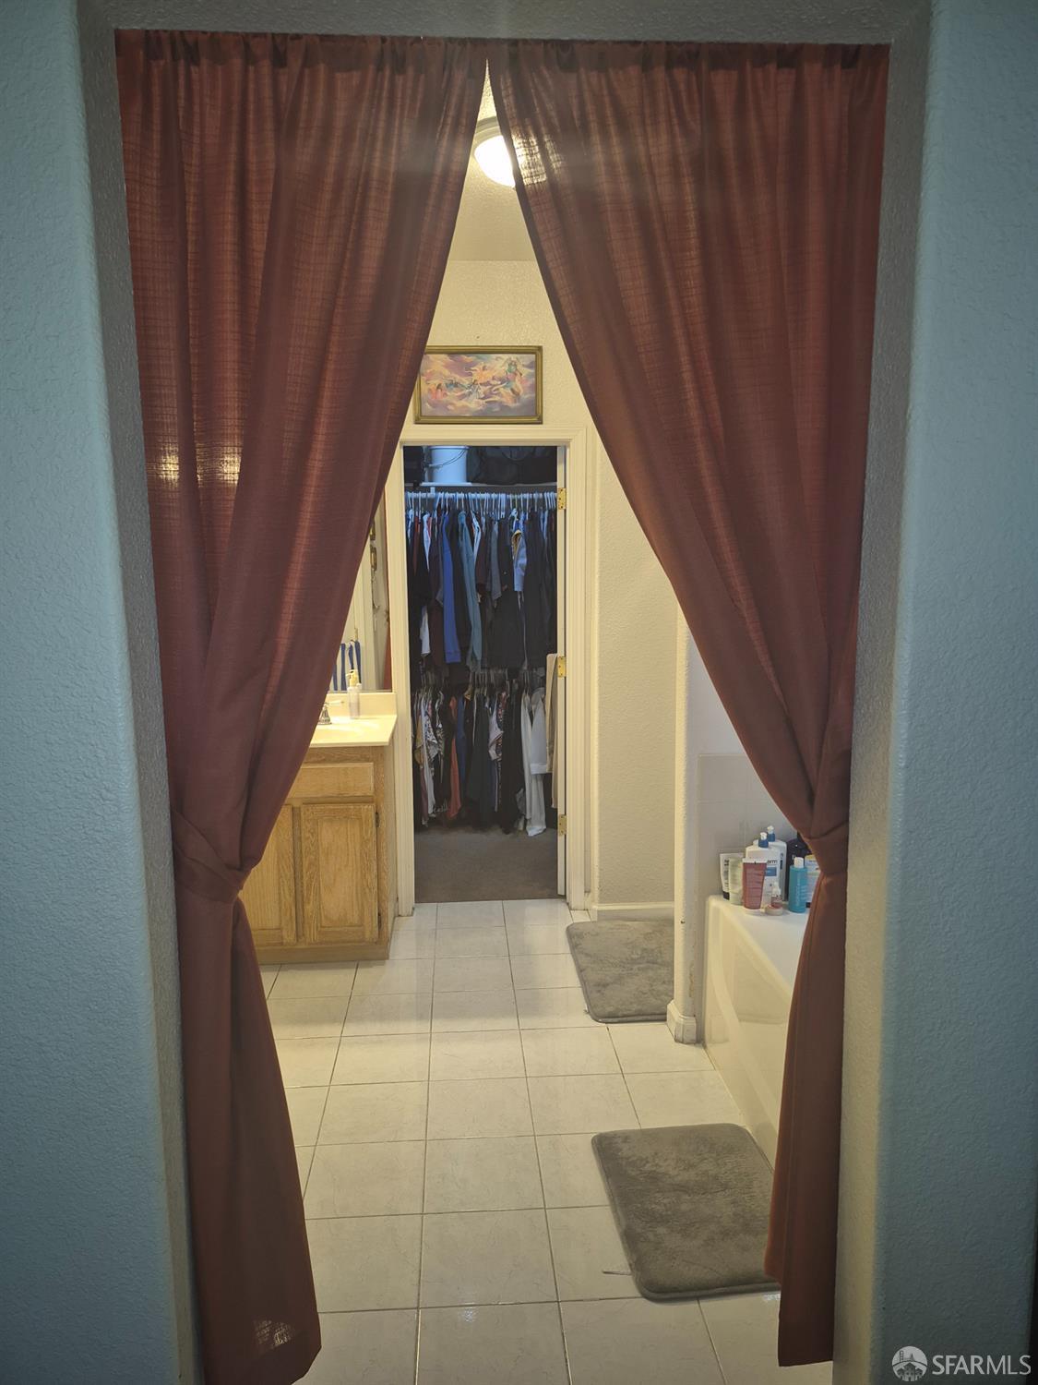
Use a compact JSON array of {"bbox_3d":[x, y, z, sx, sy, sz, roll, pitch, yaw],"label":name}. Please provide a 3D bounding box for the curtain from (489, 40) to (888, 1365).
[{"bbox_3d":[0.261,0.125,1.469,0.586,2.141,0.120,-1,7,-4],"label":"curtain"}]

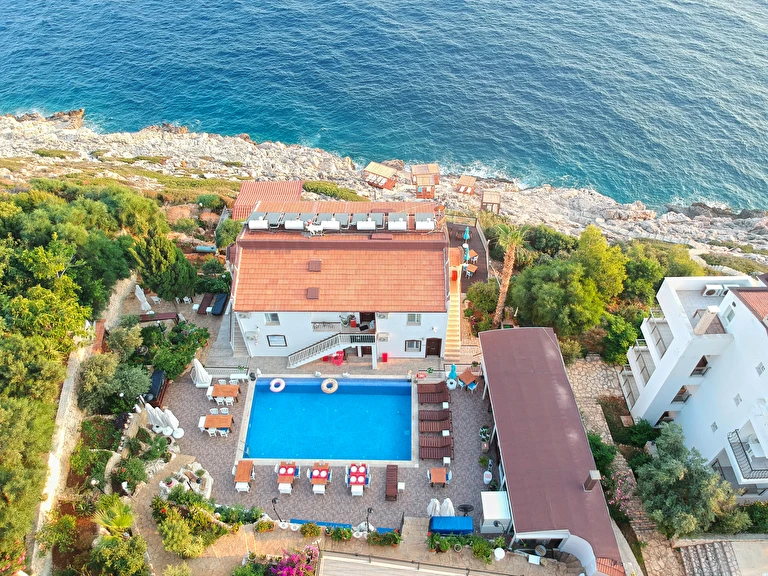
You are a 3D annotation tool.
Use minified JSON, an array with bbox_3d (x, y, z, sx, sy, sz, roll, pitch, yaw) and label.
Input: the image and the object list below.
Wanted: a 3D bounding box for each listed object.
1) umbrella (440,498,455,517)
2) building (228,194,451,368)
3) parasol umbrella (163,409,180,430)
[{"bbox_3d":[3.276,11.589,29.077,0.750,2.650,0.750,0,47,2],"label":"umbrella"},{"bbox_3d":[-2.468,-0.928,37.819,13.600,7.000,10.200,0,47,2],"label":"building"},{"bbox_3d":[-12.468,7.908,32.861,0.680,2.650,0.680,0,47,2],"label":"parasol umbrella"}]

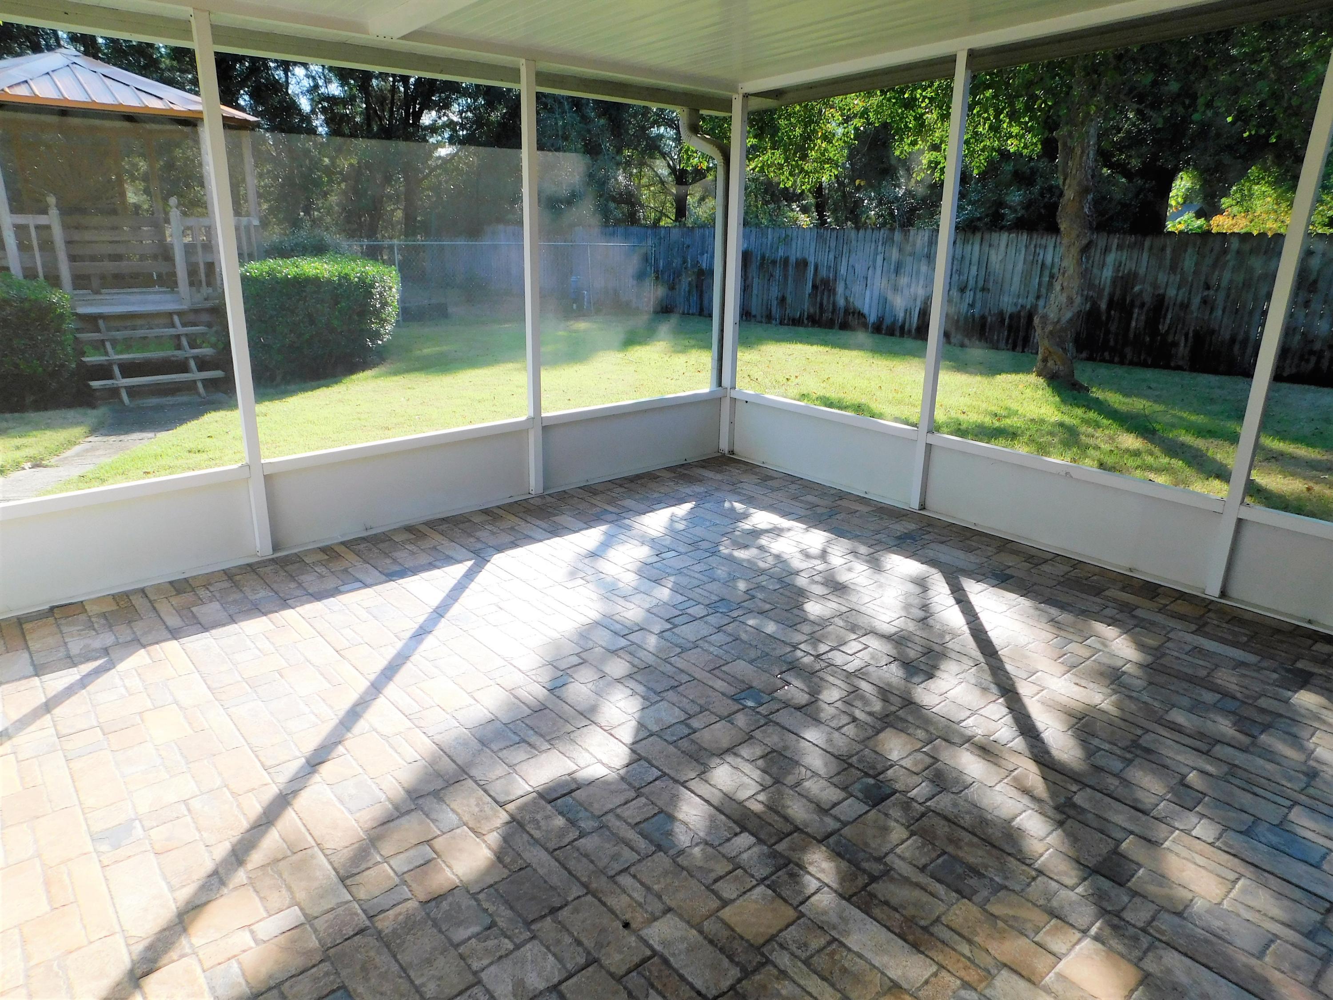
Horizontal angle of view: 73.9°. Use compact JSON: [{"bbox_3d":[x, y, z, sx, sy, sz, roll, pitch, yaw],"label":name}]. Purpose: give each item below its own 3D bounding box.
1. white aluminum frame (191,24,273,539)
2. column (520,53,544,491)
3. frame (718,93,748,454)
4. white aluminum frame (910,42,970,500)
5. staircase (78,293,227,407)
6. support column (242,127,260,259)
[{"bbox_3d":[-1.754,-0.784,3.600,0.052,2.150,0.053,-14,24,-40],"label":"white aluminum frame"},{"bbox_3d":[-0.689,-1.061,4.542,0.052,2.152,0.053,-14,24,-40],"label":"column"},{"bbox_3d":[0.415,-1.332,5.483,0.054,2.145,0.073,-14,24,-40],"label":"frame"},{"bbox_3d":[1.366,-1.016,4.436,0.053,2.225,0.052,-14,24,-40],"label":"white aluminum frame"},{"bbox_3d":[-4.808,-1.351,8.218,1.101,0.784,0.806,-16,24,-42],"label":"staircase"},{"bbox_3d":[-4.792,-3.362,10.314,0.090,1.770,0.090,-16,24,-42],"label":"support column"}]

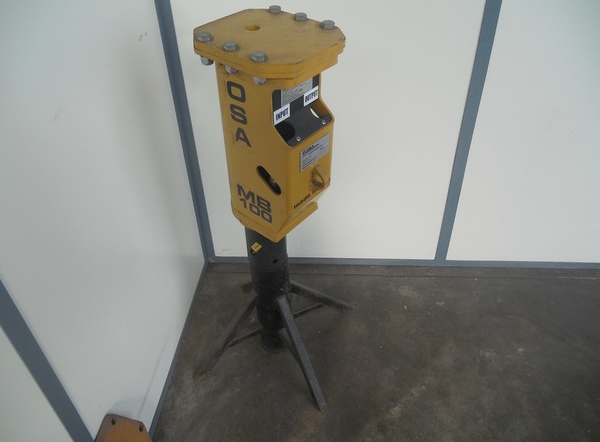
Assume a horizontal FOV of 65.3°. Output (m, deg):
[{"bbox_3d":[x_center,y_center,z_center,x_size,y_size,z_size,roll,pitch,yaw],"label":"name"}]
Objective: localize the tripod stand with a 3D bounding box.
[{"bbox_3d":[-0.095,0.225,1.706,0.520,0.638,0.520,10,38,15],"label":"tripod stand"}]

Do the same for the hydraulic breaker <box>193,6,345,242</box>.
[{"bbox_3d":[-0.076,-0.238,1.263,0.306,0.564,0.278,28,48,27],"label":"hydraulic breaker"}]

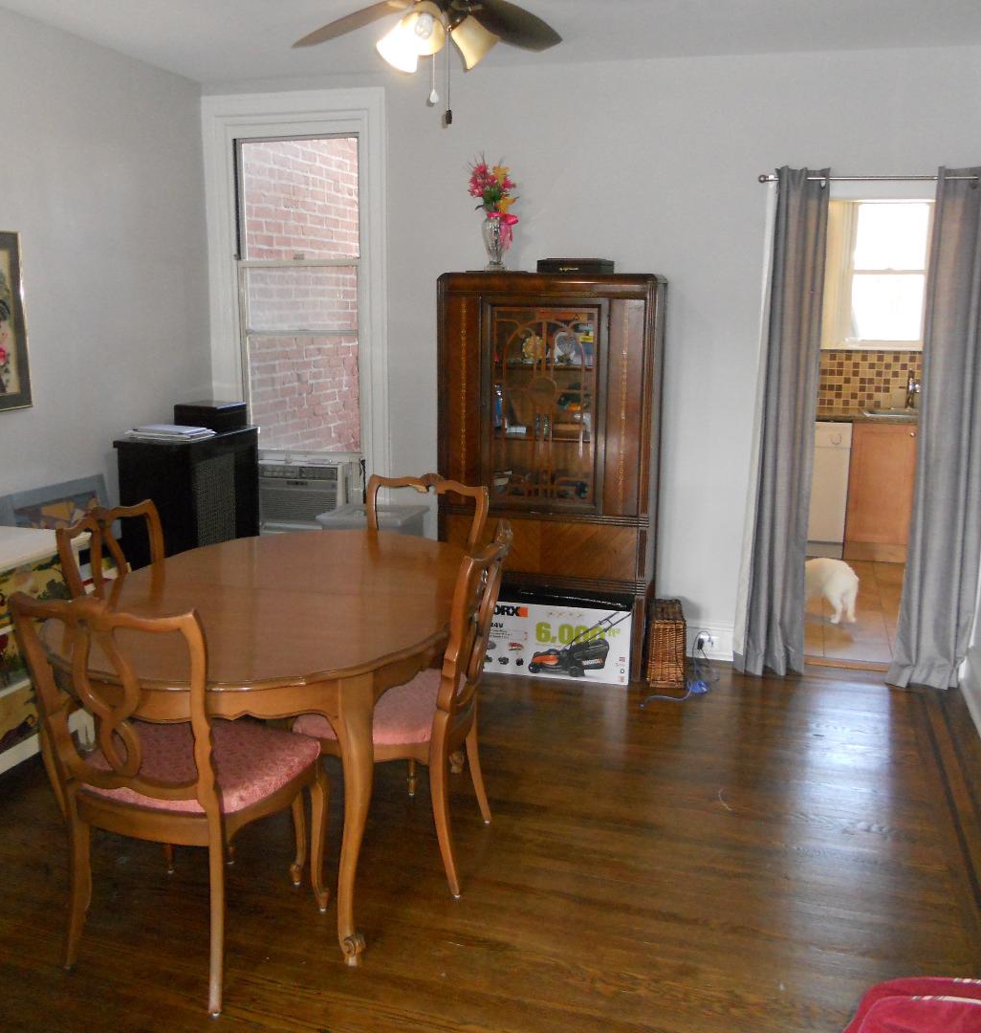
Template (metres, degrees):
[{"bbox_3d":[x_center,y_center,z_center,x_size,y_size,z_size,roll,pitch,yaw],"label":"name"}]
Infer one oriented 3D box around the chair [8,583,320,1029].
[{"bbox_3d":[-0.741,0.597,2.596,0.509,0.968,0.536,5,12,20],"label":"chair"}]

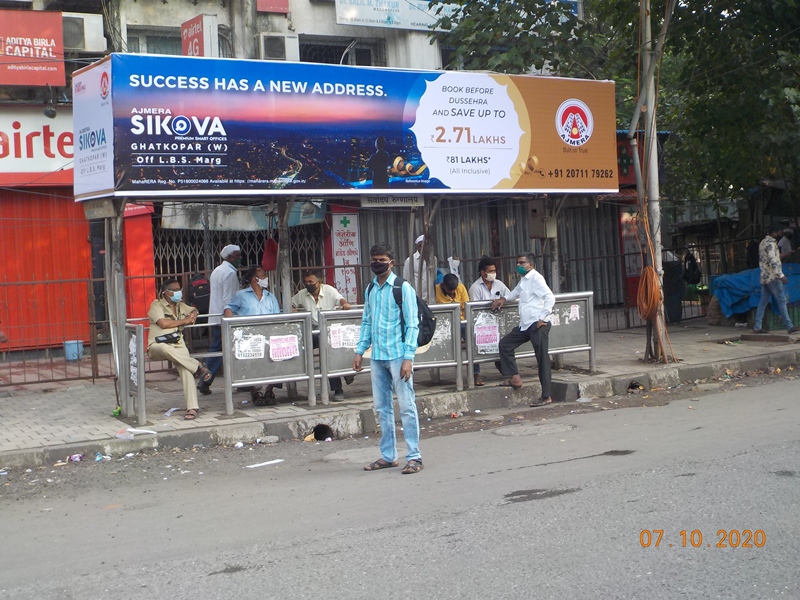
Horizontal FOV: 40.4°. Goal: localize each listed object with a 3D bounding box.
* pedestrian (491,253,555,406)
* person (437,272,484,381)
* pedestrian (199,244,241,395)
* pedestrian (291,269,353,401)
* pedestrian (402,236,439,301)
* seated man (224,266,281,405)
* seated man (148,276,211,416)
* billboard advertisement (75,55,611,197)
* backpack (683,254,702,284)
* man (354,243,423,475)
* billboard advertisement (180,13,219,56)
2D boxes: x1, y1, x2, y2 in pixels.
[{"bbox_3d":[1.300,0.307,11.600,0.640,1.640,0.490,-4,2,-20],"label":"pedestrian"},{"bbox_3d":[0.630,0.325,12.400,0.500,1.220,0.680,-3,2,-17],"label":"person"},{"bbox_3d":[-2.050,0.213,12.600,0.580,1.700,0.460,-3,2,-15],"label":"pedestrian"},{"bbox_3d":[-0.860,0.343,11.650,0.600,1.380,0.620,-4,2,-23],"label":"pedestrian"},{"bbox_3d":[0.240,0.050,13.500,0.480,1.740,0.340,-3,2,-6],"label":"pedestrian"},{"bbox_3d":[-1.530,0.363,11.600,0.590,1.410,0.640,-3,2,-19],"label":"seated man"},{"bbox_3d":[-2.160,0.454,10.800,0.540,1.340,0.800,-4,2,-37],"label":"seated man"},{"bbox_3d":[-0.390,-1.800,12.021,6.000,1.300,1.420,-4,3,-30],"label":"billboard advertisement"},{"bbox_3d":[5.197,-0.560,19.300,0.360,0.560,0.220,-4,2,-27],"label":"backpack"},{"bbox_3d":[-0.090,0.444,8.280,0.510,1.710,0.370,-2,2,18],"label":"man"},{"bbox_3d":[-3.179,-4.021,17.441,0.250,0.920,0.850,-4,2,-32],"label":"billboard advertisement"}]

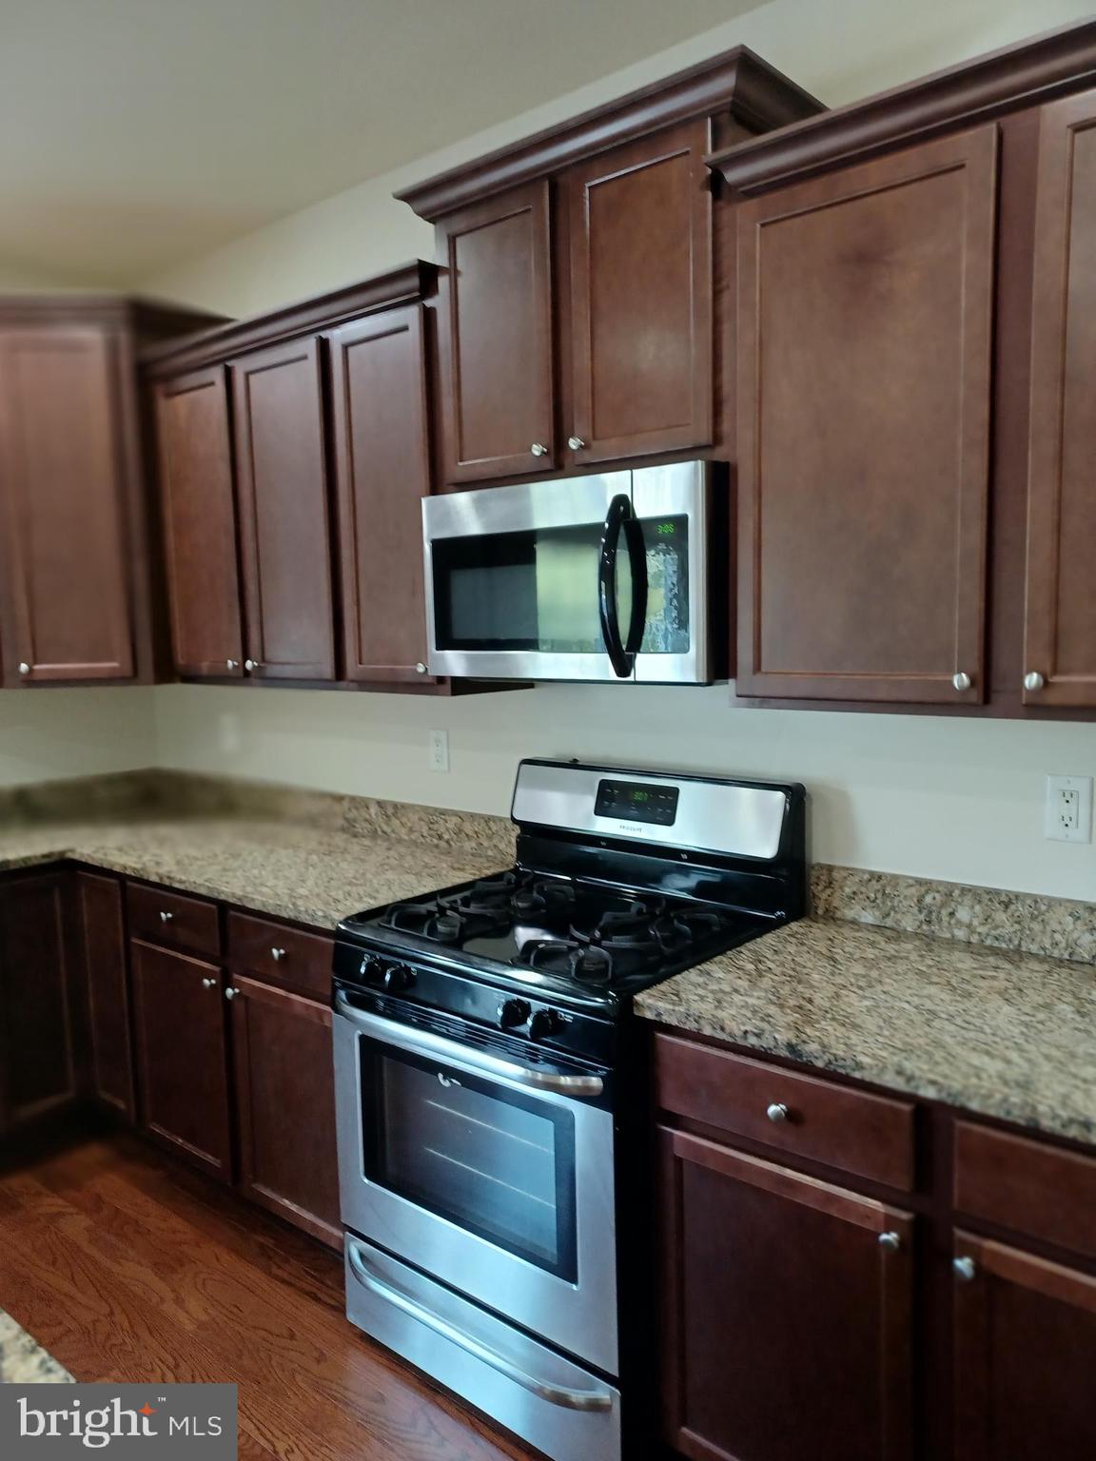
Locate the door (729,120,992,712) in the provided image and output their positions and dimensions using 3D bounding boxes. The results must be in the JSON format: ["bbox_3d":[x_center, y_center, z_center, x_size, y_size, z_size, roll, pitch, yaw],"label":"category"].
[{"bbox_3d":[0.515,-0.483,1.761,0.441,0.861,0.021,4,8,41],"label":"door"}]

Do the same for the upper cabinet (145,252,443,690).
[{"bbox_3d":[-0.611,-0.602,2.906,1.229,0.960,0.370,4,8,40],"label":"upper cabinet"}]

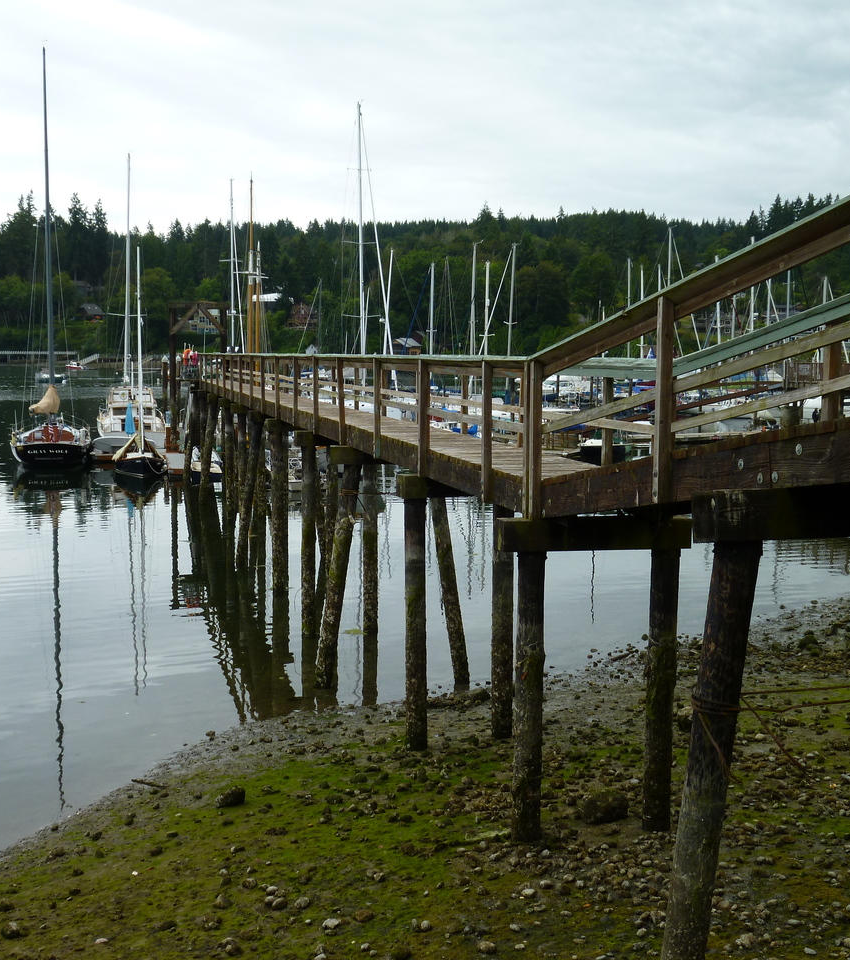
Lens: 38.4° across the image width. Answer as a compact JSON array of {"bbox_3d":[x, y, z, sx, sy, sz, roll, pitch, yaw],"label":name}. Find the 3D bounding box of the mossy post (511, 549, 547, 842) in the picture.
[{"bbox_3d":[0.975,2.037,11.362,0.265,2.774,0.265,-1,6,-14],"label":"mossy post"}]

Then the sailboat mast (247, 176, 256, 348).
[{"bbox_3d":[-10.541,-11.175,74.514,0.270,14.666,0.270,-1,6,-14],"label":"sailboat mast"}]

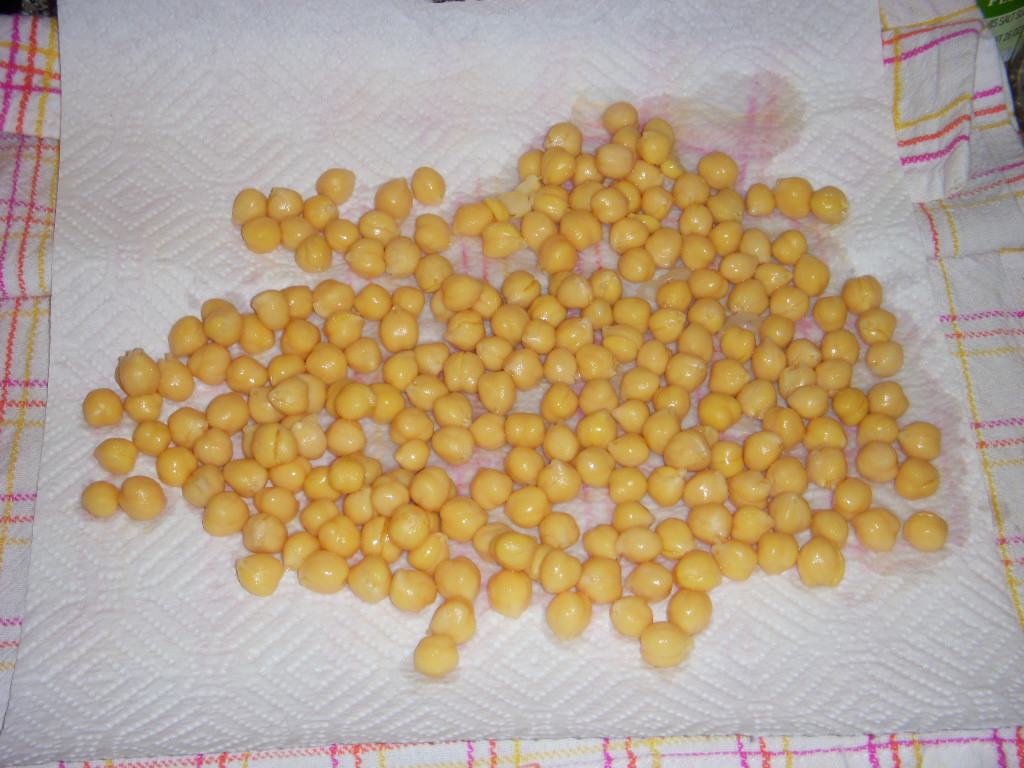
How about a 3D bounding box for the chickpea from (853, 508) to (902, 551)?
[{"bbox_3d":[0.104,0.042,0.557,0.014,0.012,0.013,0,56,-3],"label":"chickpea"}]

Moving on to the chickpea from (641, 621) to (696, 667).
[{"bbox_3d":[0.043,0.072,0.536,0.015,0.012,0.013,-1,57,0],"label":"chickpea"}]

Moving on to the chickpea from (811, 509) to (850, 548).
[{"bbox_3d":[0.091,0.042,0.556,0.011,0.011,0.011,-1,57,0],"label":"chickpea"}]

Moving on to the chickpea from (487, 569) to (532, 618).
[{"bbox_3d":[-0.001,0.058,0.541,0.013,0.012,0.015,0,56,-3],"label":"chickpea"}]

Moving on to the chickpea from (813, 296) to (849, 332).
[{"bbox_3d":[0.098,-0.021,0.600,0.011,0.010,0.011,0,56,-3],"label":"chickpea"}]

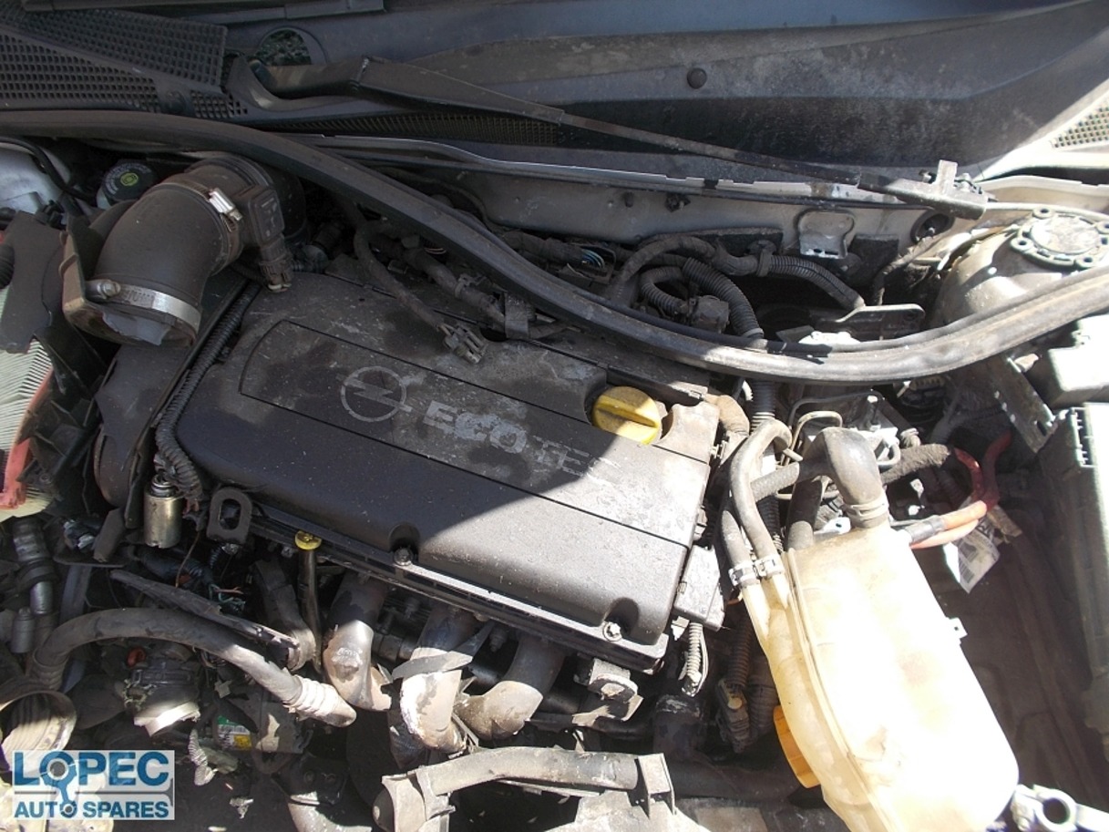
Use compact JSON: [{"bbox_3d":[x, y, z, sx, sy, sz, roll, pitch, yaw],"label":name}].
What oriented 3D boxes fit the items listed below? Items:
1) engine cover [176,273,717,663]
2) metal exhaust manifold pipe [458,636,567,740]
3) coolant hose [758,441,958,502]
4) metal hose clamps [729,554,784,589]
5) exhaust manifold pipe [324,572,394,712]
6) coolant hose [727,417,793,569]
[{"bbox_3d":[-0.091,0.038,0.790,0.458,0.100,0.240,18,61,4],"label":"engine cover"},{"bbox_3d":[-0.039,0.241,0.745,0.090,0.085,0.075,14,55,7],"label":"metal exhaust manifold pipe"},{"bbox_3d":[0.288,0.051,0.810,0.202,0.039,0.023,-7,60,-9],"label":"coolant hose"},{"bbox_3d":[0.171,0.131,0.705,0.041,0.020,0.018,-22,64,-17],"label":"metal hose clamps"},{"bbox_3d":[-0.191,0.224,0.816,0.053,0.109,0.121,-1,60,-6],"label":"exhaust manifold pipe"},{"bbox_3d":[0.178,0.062,0.725,0.057,0.041,0.127,13,59,3],"label":"coolant hose"}]

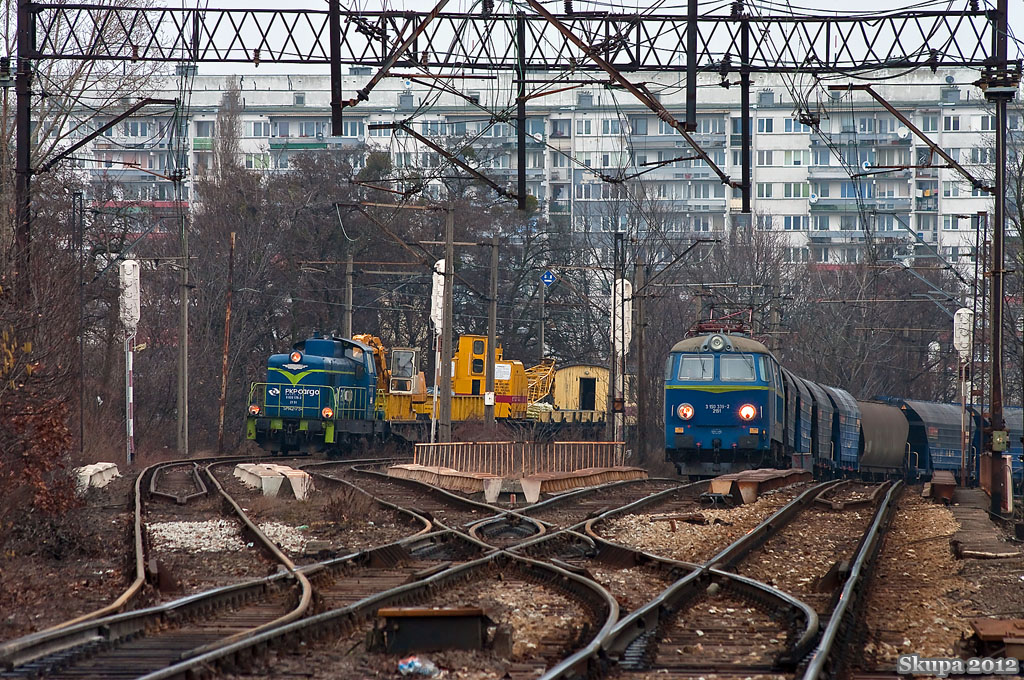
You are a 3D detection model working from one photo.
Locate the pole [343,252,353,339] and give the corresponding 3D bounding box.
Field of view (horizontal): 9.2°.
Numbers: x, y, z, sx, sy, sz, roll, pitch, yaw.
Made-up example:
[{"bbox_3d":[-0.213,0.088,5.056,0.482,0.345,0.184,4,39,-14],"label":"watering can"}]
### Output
[{"bbox_3d":[-6.497,0.497,254.000,0.300,8.000,0.300,0,-1,0],"label":"pole"}]

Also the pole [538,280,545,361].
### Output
[{"bbox_3d":[1.274,1.187,276.000,0.280,7.400,0.280,0,-1,0],"label":"pole"}]

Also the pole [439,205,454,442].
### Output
[{"bbox_3d":[-1.776,-0.014,176.000,0.340,7.500,0.320,0,-1,0],"label":"pole"}]

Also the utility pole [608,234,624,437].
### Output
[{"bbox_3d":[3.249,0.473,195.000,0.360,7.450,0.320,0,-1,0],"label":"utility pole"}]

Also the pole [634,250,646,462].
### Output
[{"bbox_3d":[4.946,0.712,246.000,0.320,8.100,0.320,0,-1,0],"label":"pole"}]

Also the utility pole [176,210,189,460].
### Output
[{"bbox_3d":[-11.050,-0.050,215.000,0.320,8.100,0.320,0,-1,0],"label":"utility pole"}]

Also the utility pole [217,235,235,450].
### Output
[{"bbox_3d":[-9.614,0.118,216.000,0.180,7.550,0.180,3,-1,0],"label":"utility pole"}]

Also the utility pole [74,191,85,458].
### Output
[{"bbox_3d":[-12.750,-0.397,188.000,0.280,8.100,0.250,0,-1,0],"label":"utility pole"}]

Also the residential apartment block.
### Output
[{"bbox_3d":[1.168,-7.224,553.000,92.000,32.000,12.000,0,-1,13],"label":"residential apartment block"}]

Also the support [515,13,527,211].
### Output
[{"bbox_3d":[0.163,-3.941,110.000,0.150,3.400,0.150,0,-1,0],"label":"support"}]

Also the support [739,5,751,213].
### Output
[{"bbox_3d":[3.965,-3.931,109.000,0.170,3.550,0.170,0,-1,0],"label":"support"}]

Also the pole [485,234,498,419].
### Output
[{"bbox_3d":[-0.713,0.232,228.000,0.320,7.900,0.320,0,-1,0],"label":"pole"}]

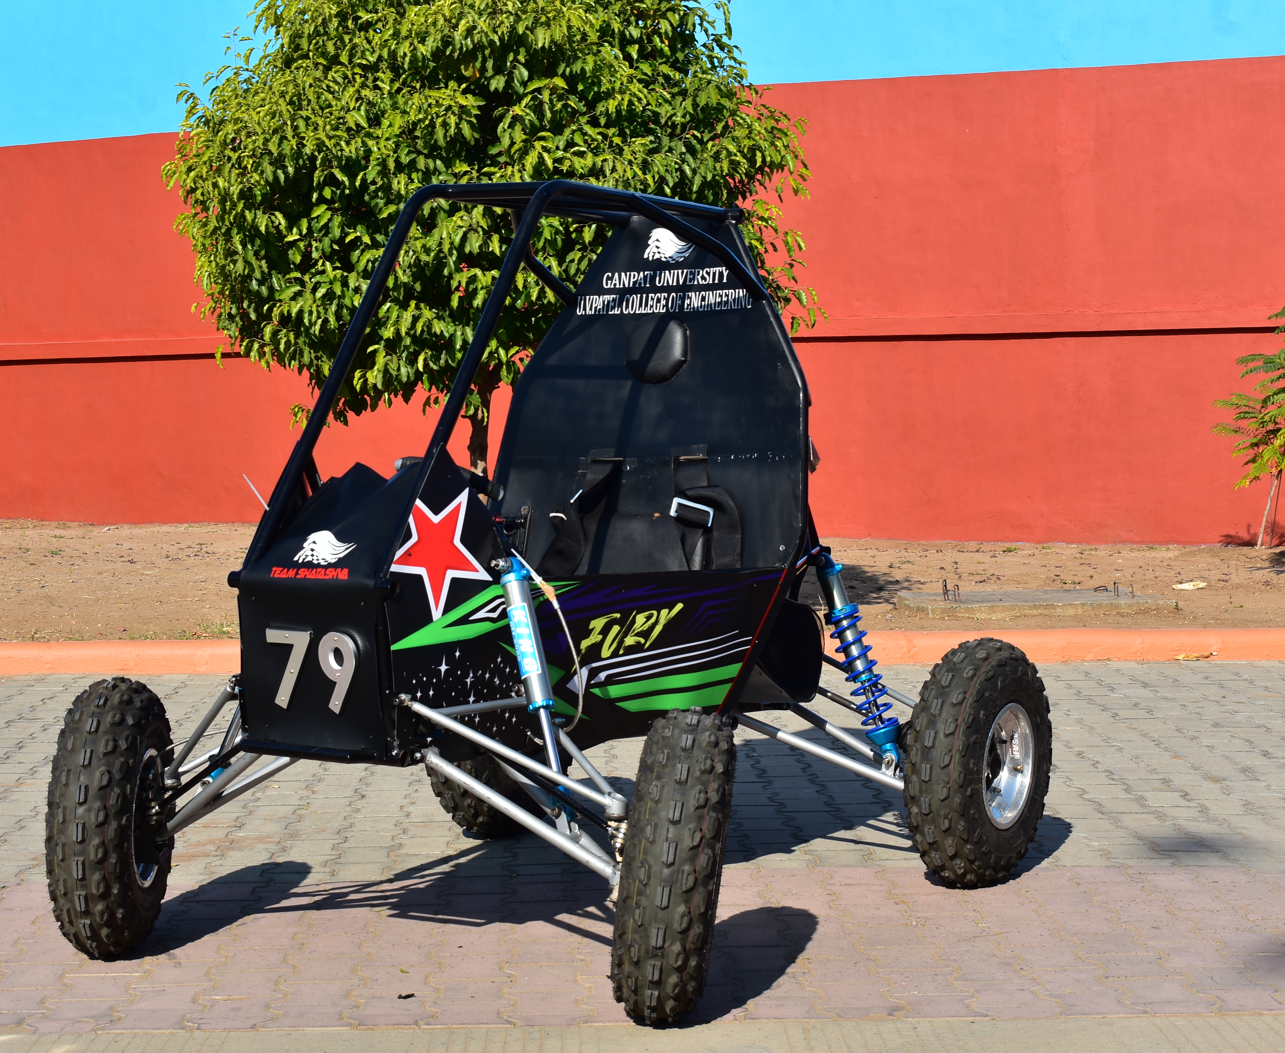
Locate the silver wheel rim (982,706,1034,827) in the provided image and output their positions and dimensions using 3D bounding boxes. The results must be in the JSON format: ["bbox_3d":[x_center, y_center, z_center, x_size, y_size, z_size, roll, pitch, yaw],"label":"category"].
[{"bbox_3d":[0.742,0.523,5.509,0.145,0.277,0.277,2,4,31],"label":"silver wheel rim"}]

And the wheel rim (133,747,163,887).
[{"bbox_3d":[-1.050,0.578,4.961,0.145,0.277,0.277,1,3,2],"label":"wheel rim"}]

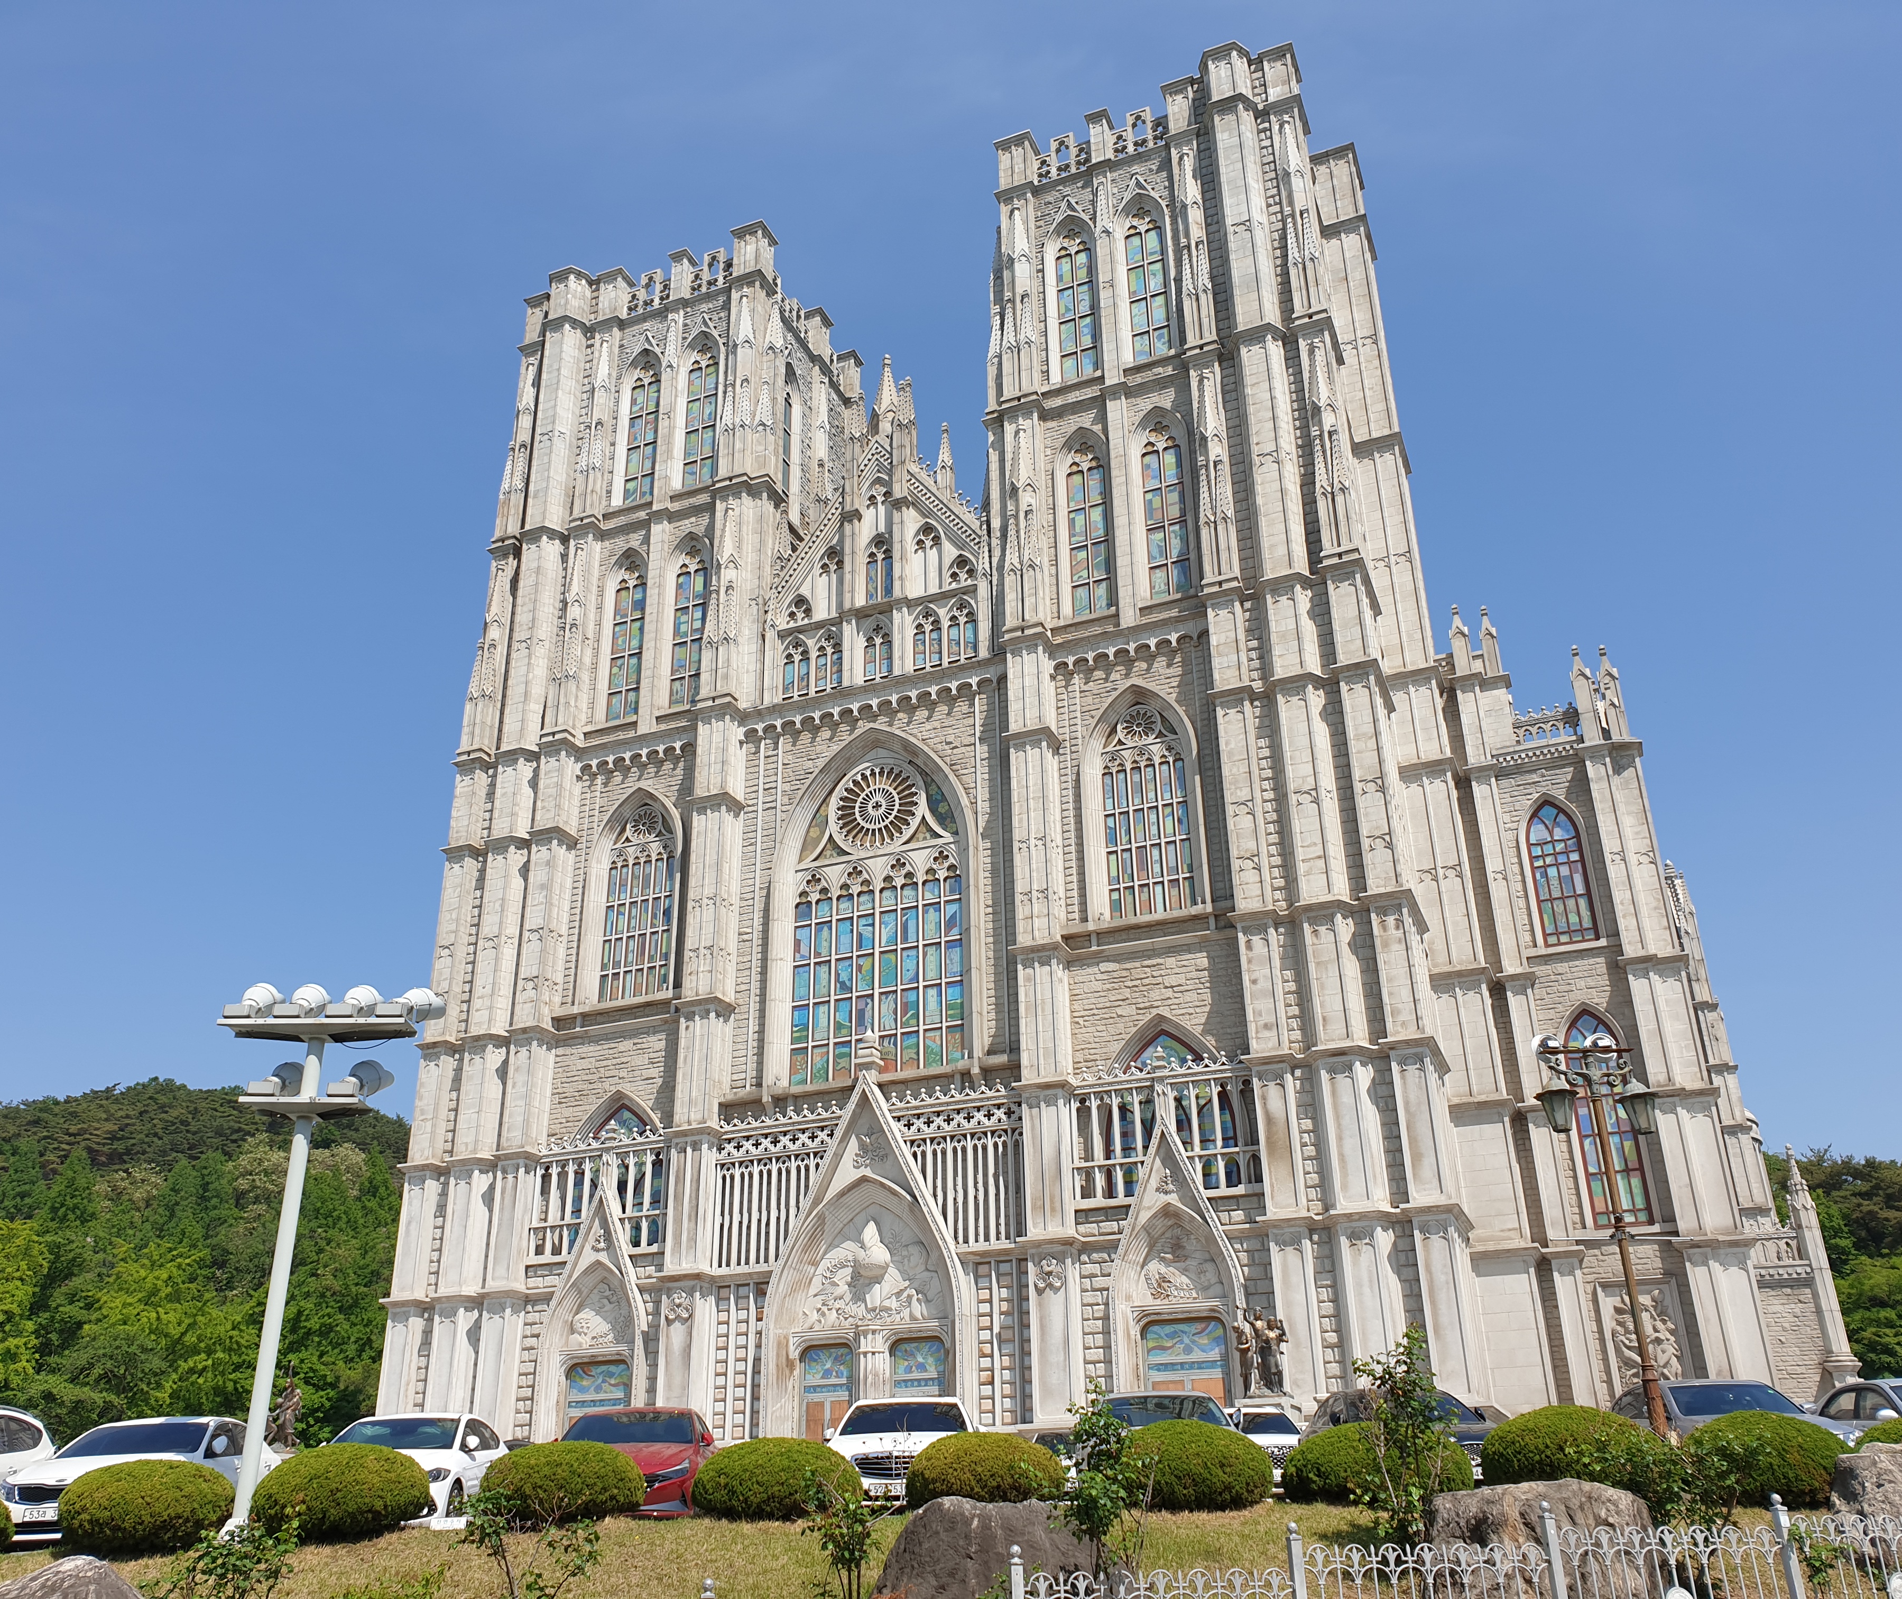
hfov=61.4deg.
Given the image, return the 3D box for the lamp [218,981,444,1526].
[{"bbox_3d":[-6.743,4.562,16.453,2.420,5.600,0.900,-1,-25,0],"label":"lamp"}]

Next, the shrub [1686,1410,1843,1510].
[{"bbox_3d":[8.053,6.498,15.768,1.524,0.908,1.524,-1,-25,0],"label":"shrub"}]

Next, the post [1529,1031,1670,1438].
[{"bbox_3d":[7.003,4.789,16.570,1.420,4.850,0.500,6,-26,-14],"label":"post"}]

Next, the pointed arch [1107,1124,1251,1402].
[{"bbox_3d":[6.884,14.322,48.126,4.111,9.345,1.000,-11,-27,21],"label":"pointed arch"}]

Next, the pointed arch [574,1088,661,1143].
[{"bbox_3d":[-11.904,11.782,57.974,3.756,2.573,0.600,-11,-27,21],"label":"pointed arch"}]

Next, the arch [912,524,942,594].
[{"bbox_3d":[-0.945,-9.615,63.664,1.373,2.987,0.450,-11,-27,21],"label":"arch"}]

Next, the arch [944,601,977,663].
[{"bbox_3d":[0.436,-6.750,63.519,1.260,2.858,0.400,-11,-27,20],"label":"arch"}]

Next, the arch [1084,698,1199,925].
[{"bbox_3d":[6.427,0.061,54.769,3.916,8.272,0.900,-11,-27,21],"label":"arch"}]

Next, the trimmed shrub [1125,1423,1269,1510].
[{"bbox_3d":[2.499,6.826,16.399,1.585,0.857,1.585,-1,-25,0],"label":"trimmed shrub"}]

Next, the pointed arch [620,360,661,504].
[{"bbox_3d":[-13.723,-16.540,71.657,1.792,7.707,0.500,-11,-27,21],"label":"pointed arch"}]

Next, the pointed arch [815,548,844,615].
[{"bbox_3d":[-4.794,-8.703,63.823,1.295,3.183,0.400,-11,-27,21],"label":"pointed arch"}]

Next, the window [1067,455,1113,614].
[{"bbox_3d":[5.420,-10.697,63.435,1.530,7.761,0.350,-11,-27,20],"label":"window"}]

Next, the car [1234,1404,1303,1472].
[{"bbox_3d":[5.348,11.815,28.580,1.880,1.680,4.700,-4,-25,5],"label":"car"}]

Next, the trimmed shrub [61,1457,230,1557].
[{"bbox_3d":[-7.716,6.761,15.334,1.680,0.870,1.650,-1,-25,0],"label":"trimmed shrub"}]

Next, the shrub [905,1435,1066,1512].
[{"bbox_3d":[0.356,6.869,16.299,1.644,0.760,1.644,-1,-25,0],"label":"shrub"}]

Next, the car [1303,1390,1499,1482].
[{"bbox_3d":[5.662,8.244,20.200,1.860,1.470,4.850,1,-25,-4],"label":"car"}]

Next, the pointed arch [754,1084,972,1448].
[{"bbox_3d":[-2.582,15.154,52.698,7.448,12.270,1.500,-11,-27,21],"label":"pointed arch"}]

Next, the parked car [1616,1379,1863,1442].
[{"bbox_3d":[9.618,8.219,20.300,1.850,1.470,4.850,-2,-25,2],"label":"parked car"}]

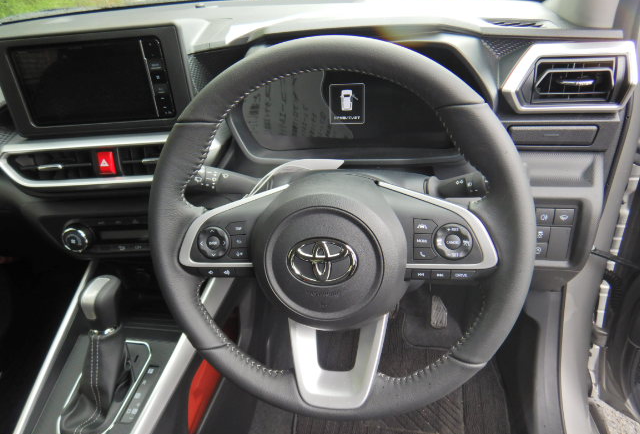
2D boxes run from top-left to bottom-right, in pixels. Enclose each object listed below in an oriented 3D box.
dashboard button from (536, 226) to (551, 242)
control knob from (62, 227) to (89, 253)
[{"bbox_3d":[0.290,0.021,0.584,0.022,0.021,0.010,0,26,13],"label":"dashboard button"},{"bbox_3d":[-0.375,0.036,0.680,0.041,0.041,0.024,-2,8,10],"label":"control knob"}]

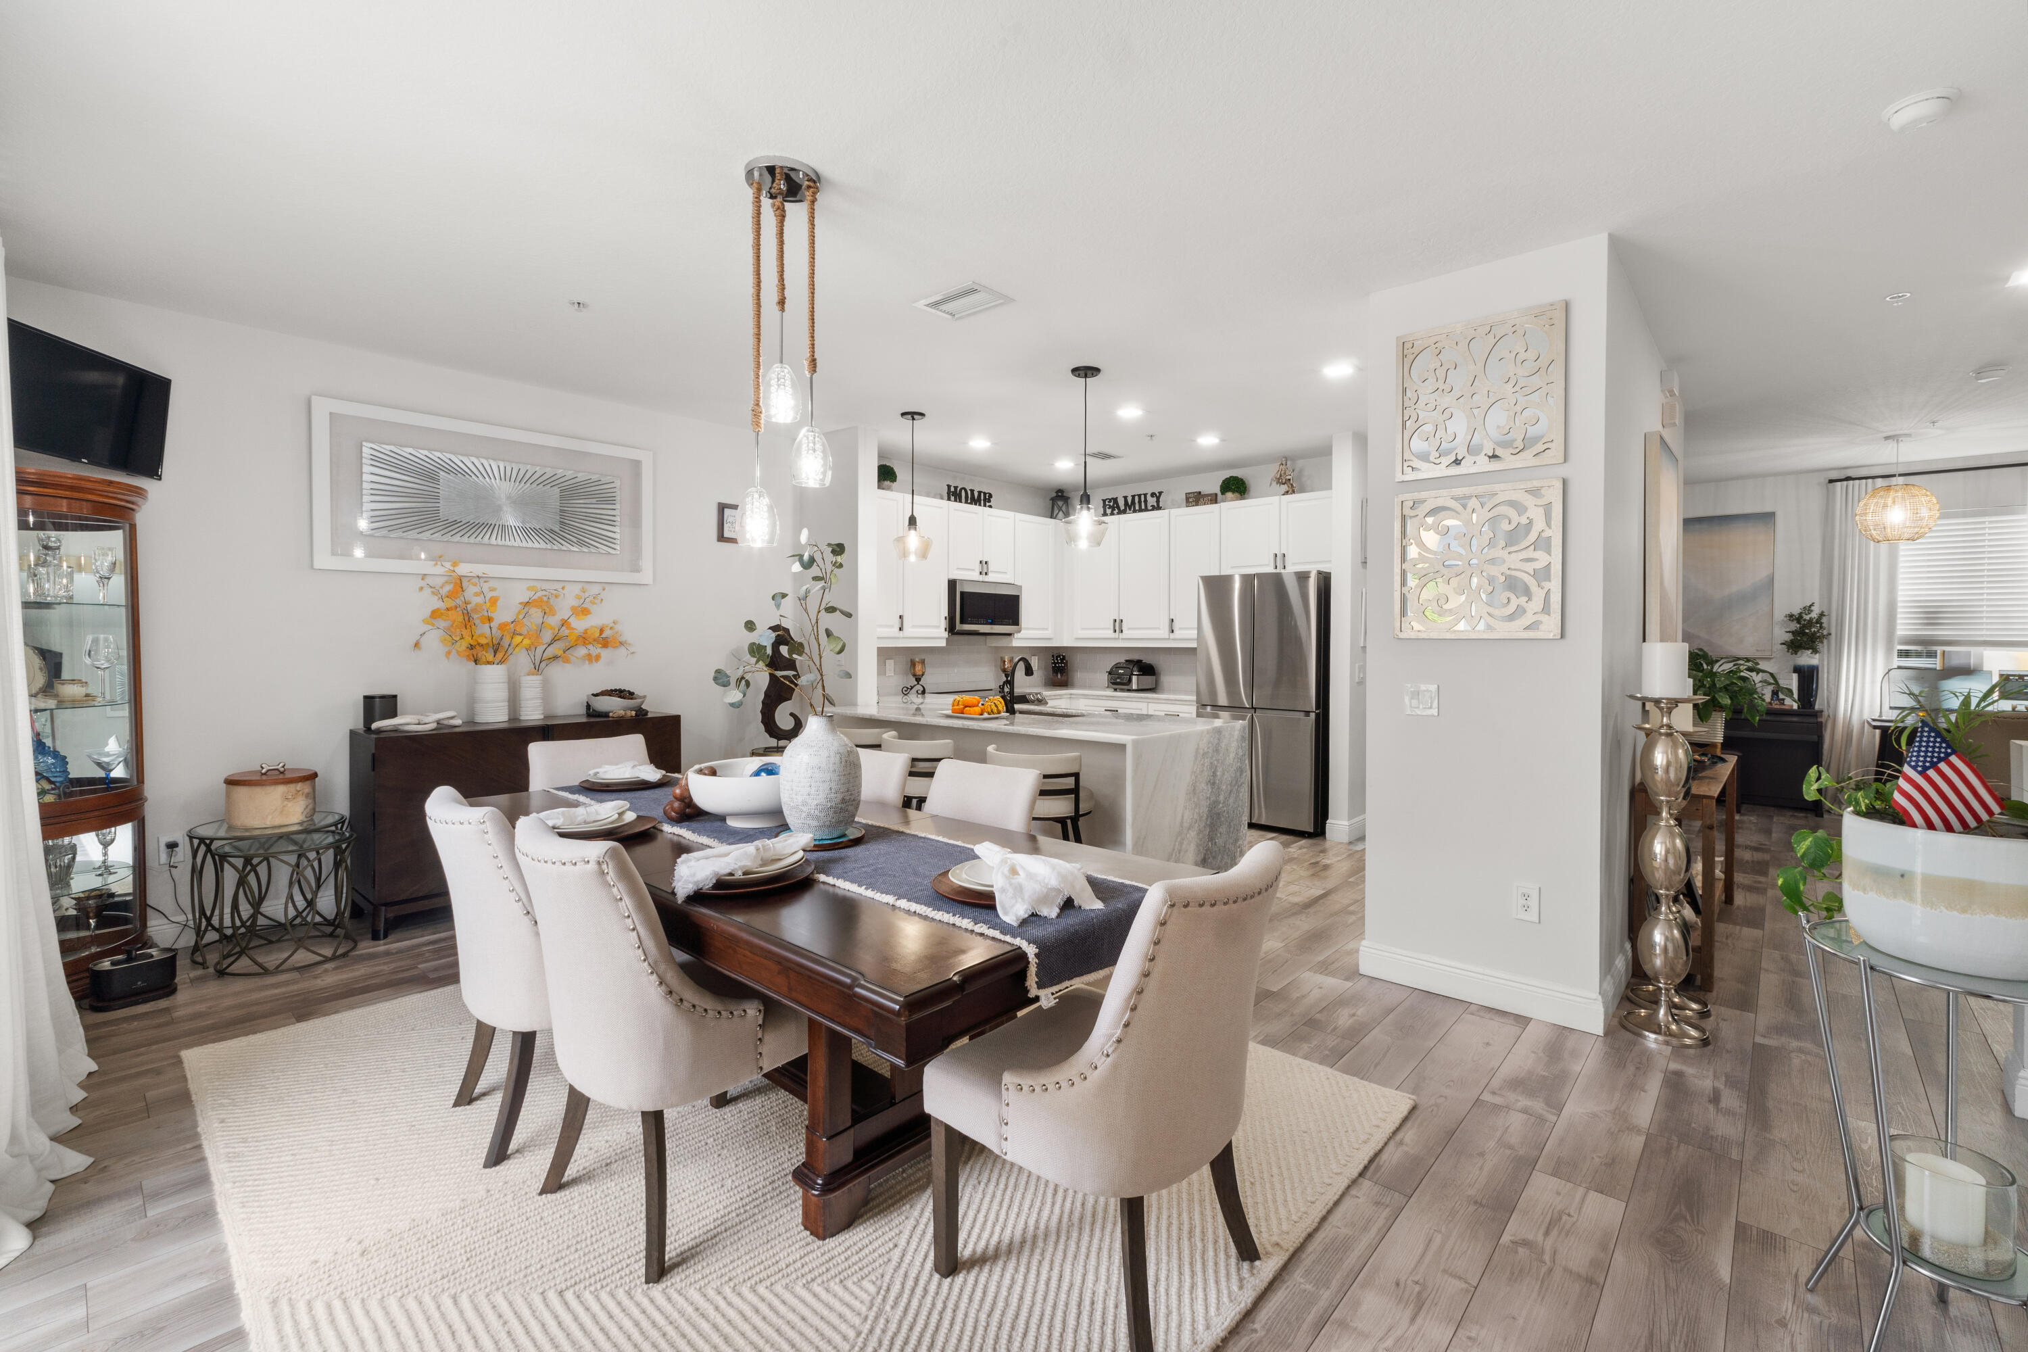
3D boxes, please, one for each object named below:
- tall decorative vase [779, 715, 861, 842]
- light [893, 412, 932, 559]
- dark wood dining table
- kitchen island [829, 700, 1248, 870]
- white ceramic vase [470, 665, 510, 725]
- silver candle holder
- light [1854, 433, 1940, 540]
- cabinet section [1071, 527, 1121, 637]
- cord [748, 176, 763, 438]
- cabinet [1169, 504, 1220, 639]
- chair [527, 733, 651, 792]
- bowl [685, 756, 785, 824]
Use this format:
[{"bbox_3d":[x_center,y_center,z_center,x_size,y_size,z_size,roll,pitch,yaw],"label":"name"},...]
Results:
[{"bbox_3d":[-0.553,0.283,2.398,0.225,0.360,0.225,0,2,0],"label":"tall decorative vase"},{"bbox_3d":[-0.633,-1.186,5.330,0.243,0.897,0.243,0,2,0],"label":"light"},{"bbox_3d":[-0.840,0.885,2.751,2.720,0.762,1.115,2,4,41],"label":"dark wood dining table"},{"bbox_3d":[0.015,0.696,5.065,2.420,0.914,1.090,2,4,41],"label":"kitchen island"},{"bbox_3d":[-2.766,0.106,4.448,0.153,0.300,0.153,2,3,42],"label":"white ceramic vase"},{"bbox_3d":[2.280,0.663,2.948,0.250,1.168,0.250,2,3,42],"label":"silver candle holder"},{"bbox_3d":[6.096,-1.289,5.837,0.410,0.720,0.410,2,4,41],"label":"light"},{"bbox_3d":[0.825,-0.850,7.535,0.535,1.044,0.340,2,3,42],"label":"cabinet section"},{"bbox_3d":[-0.757,-1.078,2.483,0.033,0.740,0.033,2,3,42],"label":"cord"},{"bbox_3d":[1.570,-0.822,6.929,0.460,1.070,0.330,2,3,42],"label":"cabinet"},{"bbox_3d":[-1.721,0.751,3.650,0.530,0.950,0.630,-3,4,-45],"label":"chair"},{"bbox_3d":[-0.854,0.409,2.851,0.485,0.180,0.485,0,3,0],"label":"bowl"}]

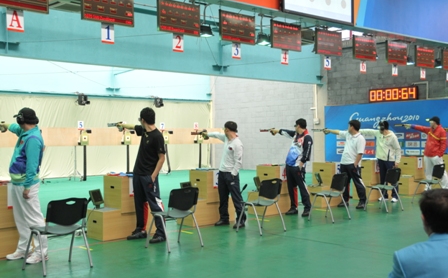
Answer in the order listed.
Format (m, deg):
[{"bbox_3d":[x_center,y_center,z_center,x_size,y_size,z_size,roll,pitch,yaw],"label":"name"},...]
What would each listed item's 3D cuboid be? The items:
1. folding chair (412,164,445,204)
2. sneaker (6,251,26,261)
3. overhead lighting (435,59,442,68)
[{"bbox_3d":[4.326,0.935,12.006,0.570,0.800,0.520,-1,0,-42],"label":"folding chair"},{"bbox_3d":[-2.475,1.389,6.913,0.285,0.115,0.103,-1,0,-17],"label":"sneaker"},{"bbox_3d":[5.864,-2.061,15.615,0.250,0.250,0.190,-1,0,-42],"label":"overhead lighting"}]

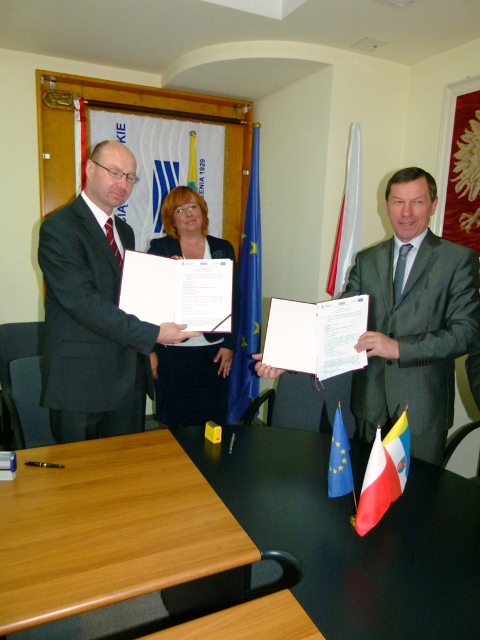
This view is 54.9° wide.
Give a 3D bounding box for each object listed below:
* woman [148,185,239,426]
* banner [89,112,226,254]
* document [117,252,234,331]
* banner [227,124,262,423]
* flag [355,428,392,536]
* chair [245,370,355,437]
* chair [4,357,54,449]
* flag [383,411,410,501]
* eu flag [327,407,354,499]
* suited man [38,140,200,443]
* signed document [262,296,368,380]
[{"bbox_3d":[-0.241,0.166,2.400,0.480,1.681,0.300,0,11,-9],"label":"woman"},{"bbox_3d":[-0.583,-0.864,3.291,0.970,1.060,0.050,-4,12,-25],"label":"banner"},{"bbox_3d":[-0.223,-0.099,1.600,0.385,0.265,0.050,2,-12,3],"label":"document"},{"bbox_3d":[0.040,-0.257,2.850,0.270,1.868,0.220,0,11,-8],"label":"banner"},{"bbox_3d":[0.319,0.382,1.080,0.100,0.245,0.080,1,11,0],"label":"flag"},{"bbox_3d":[0.322,0.654,2.050,0.600,0.880,0.600,5,11,17],"label":"chair"},{"bbox_3d":[-0.707,0.646,1.950,0.600,0.880,0.600,-4,12,-25],"label":"chair"},{"bbox_3d":[0.389,0.337,1.150,0.085,0.235,0.060,0,11,-6],"label":"flag"},{"bbox_3d":[0.257,0.335,1.170,0.070,0.235,0.055,3,11,6],"label":"eu flag"},{"bbox_3d":[-0.472,0.234,1.740,0.550,1.780,0.580,-8,14,-42],"label":"suited man"},{"bbox_3d":[0.253,0.055,1.530,0.350,0.260,0.070,0,-18,5],"label":"signed document"}]

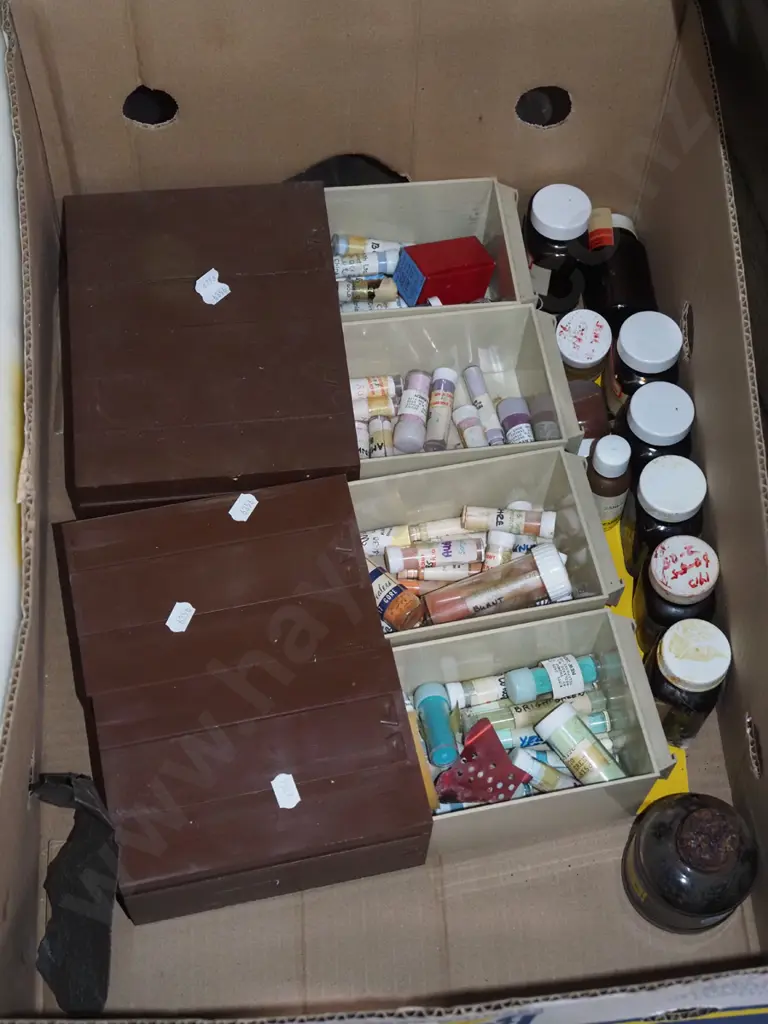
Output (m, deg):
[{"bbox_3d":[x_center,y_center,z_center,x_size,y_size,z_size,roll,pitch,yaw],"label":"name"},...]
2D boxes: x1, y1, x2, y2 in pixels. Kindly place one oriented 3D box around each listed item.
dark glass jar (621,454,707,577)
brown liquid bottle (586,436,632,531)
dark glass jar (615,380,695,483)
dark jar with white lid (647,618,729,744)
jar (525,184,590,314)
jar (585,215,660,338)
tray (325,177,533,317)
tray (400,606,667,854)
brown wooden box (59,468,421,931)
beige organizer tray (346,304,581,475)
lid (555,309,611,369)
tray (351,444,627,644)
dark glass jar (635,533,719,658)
[{"bbox_3d":[0.162,0.003,0.924,0.042,0.079,0.042,0,62,1],"label":"dark glass jar"},{"bbox_3d":[0.136,-0.017,0.954,0.026,0.078,0.026,-1,62,2],"label":"brown liquid bottle"},{"bbox_3d":[0.160,-0.040,0.947,0.042,0.079,0.042,0,62,1],"label":"dark glass jar"},{"bbox_3d":[0.165,0.096,0.889,0.041,0.086,0.041,1,62,-2],"label":"dark jar with white lid"},{"bbox_3d":[0.117,-0.178,1.086,0.048,0.088,0.048,1,61,-1],"label":"jar"},{"bbox_3d":[0.158,-0.164,1.102,0.049,0.049,0.089,-3,61,-3],"label":"jar"},{"bbox_3d":[0.009,-0.150,1.027,0.163,0.067,0.100,-4,62,-4],"label":"tray"},{"bbox_3d":[0.067,0.124,0.881,0.163,0.067,0.099,-10,62,-7],"label":"tray"},{"bbox_3d":[-0.086,0.105,0.931,0.175,0.071,0.224,-10,61,-7],"label":"brown wooden box"},{"bbox_3d":[0.032,-0.064,1.029,0.169,0.071,0.104,-6,61,-5],"label":"beige organizer tray"},{"bbox_3d":[0.119,-0.102,0.948,0.033,0.009,0.033,-2,74,6],"label":"lid"},{"bbox_3d":[0.048,0.035,0.974,0.169,0.071,0.104,-9,61,-7],"label":"tray"},{"bbox_3d":[0.167,0.051,0.912,0.041,0.088,0.041,-1,62,2],"label":"dark glass jar"}]

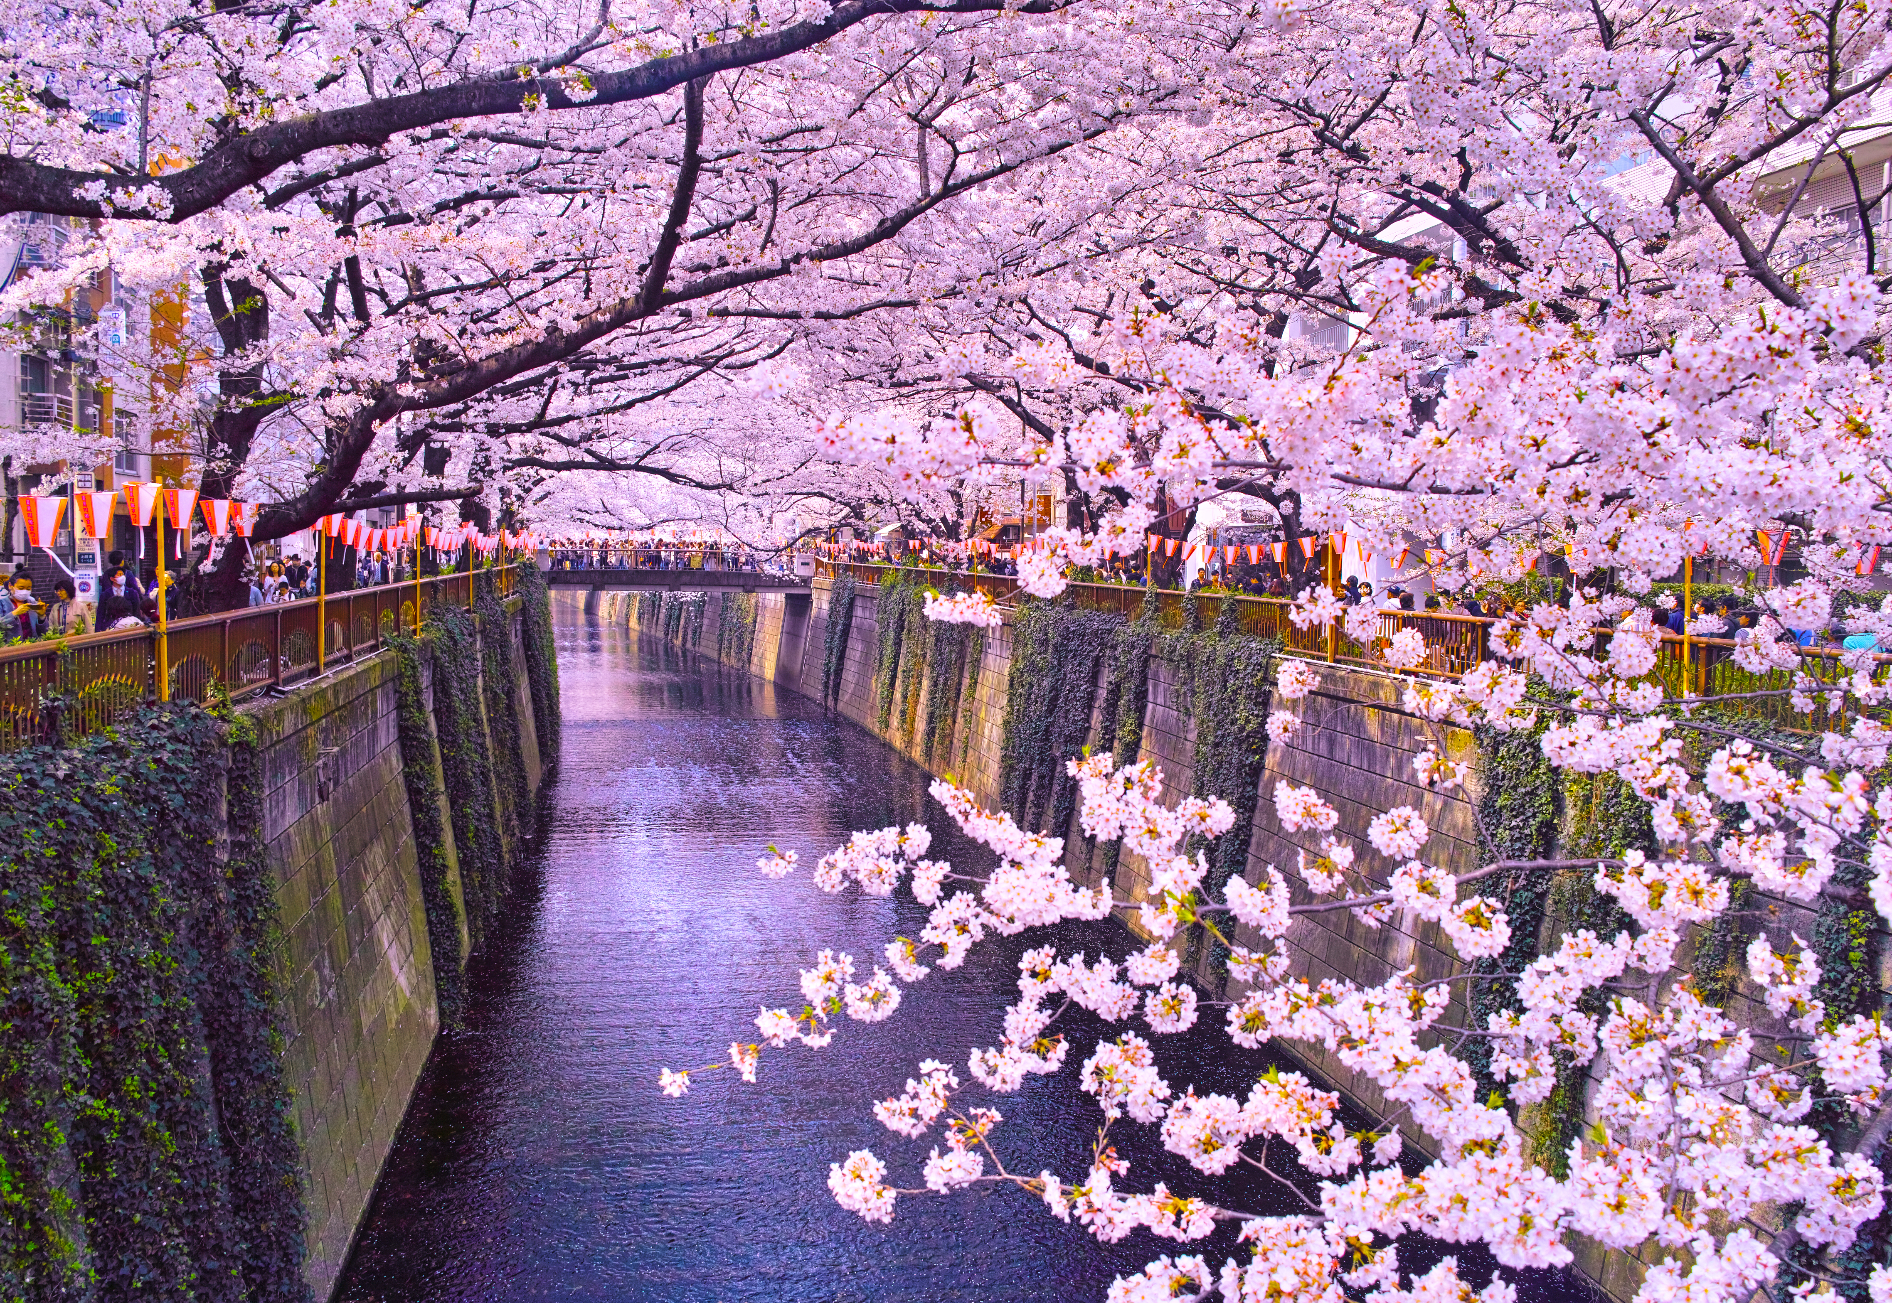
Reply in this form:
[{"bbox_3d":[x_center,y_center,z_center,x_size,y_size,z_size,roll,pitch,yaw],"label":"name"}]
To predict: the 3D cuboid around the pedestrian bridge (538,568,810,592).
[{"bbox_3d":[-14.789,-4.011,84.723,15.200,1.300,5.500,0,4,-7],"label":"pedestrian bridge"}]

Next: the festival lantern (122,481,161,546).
[{"bbox_3d":[-7.616,-1.310,14.400,0.370,0.600,0.350,0,4,-8],"label":"festival lantern"}]

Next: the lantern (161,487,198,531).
[{"bbox_3d":[-7.766,-1.416,15.400,0.370,0.460,0.350,0,4,-8],"label":"lantern"}]

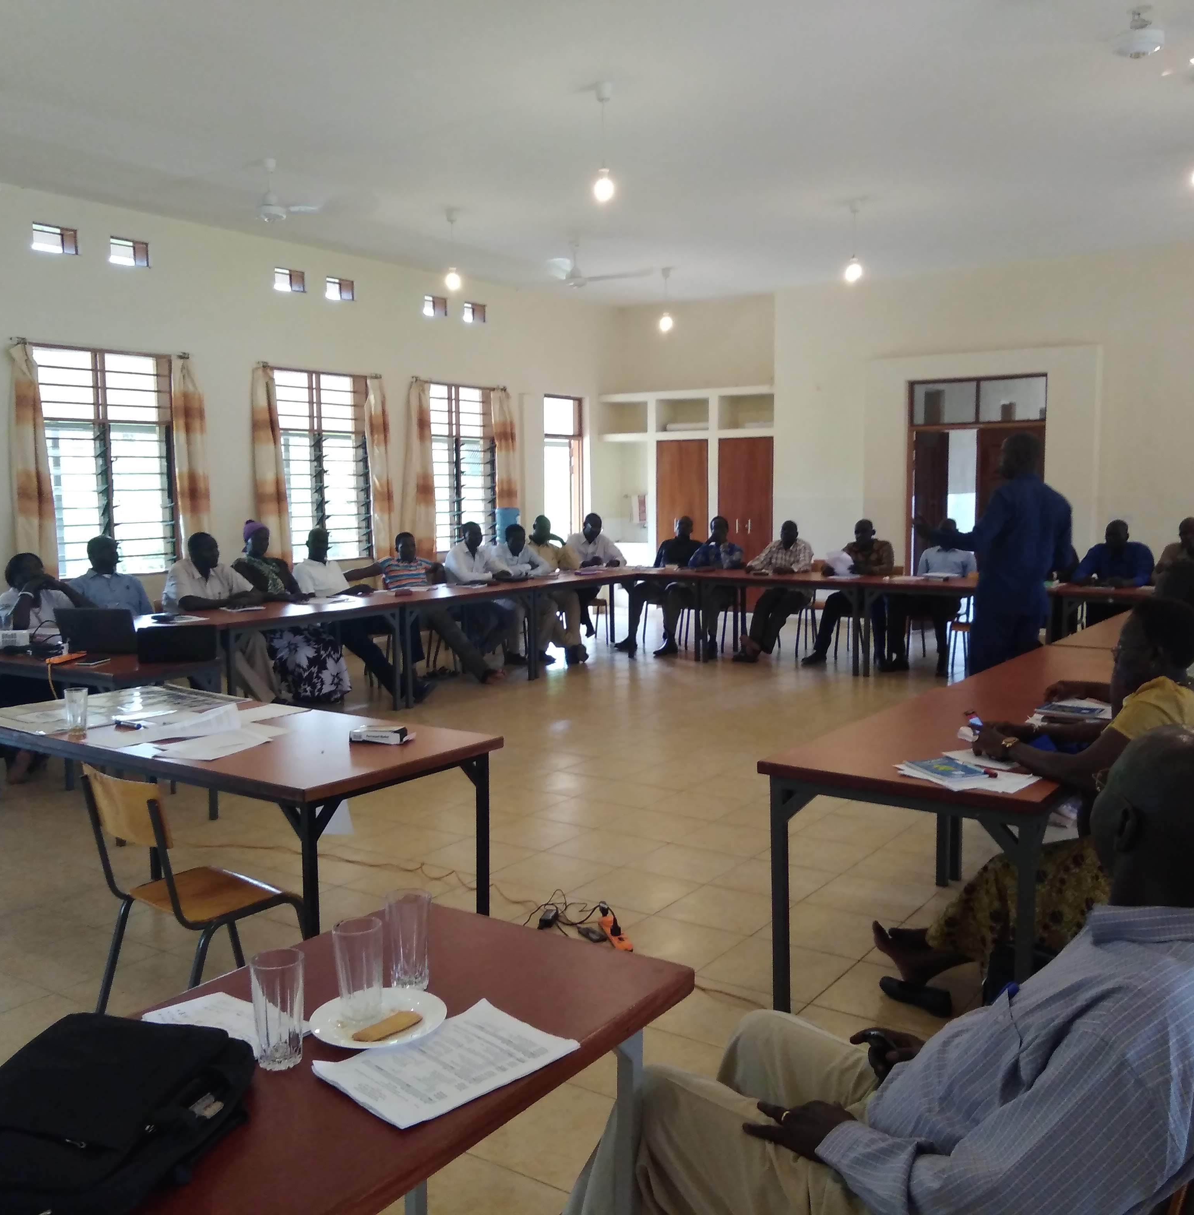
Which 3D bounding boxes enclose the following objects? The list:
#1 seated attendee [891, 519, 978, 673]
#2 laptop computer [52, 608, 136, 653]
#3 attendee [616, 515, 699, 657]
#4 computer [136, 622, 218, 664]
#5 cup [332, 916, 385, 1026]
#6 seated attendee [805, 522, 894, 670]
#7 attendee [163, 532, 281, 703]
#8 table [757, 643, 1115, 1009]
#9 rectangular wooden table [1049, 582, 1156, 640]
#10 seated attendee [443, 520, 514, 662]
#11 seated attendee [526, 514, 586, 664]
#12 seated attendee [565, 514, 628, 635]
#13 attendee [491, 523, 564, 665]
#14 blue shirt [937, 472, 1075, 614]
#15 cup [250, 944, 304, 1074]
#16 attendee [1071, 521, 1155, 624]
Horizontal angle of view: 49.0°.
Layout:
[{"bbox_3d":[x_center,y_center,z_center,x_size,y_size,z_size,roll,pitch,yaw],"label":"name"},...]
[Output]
[{"bbox_3d":[2.803,-0.117,10.750,0.560,1.230,0.900,3,6,33],"label":"seated attendee"},{"bbox_3d":[-2.265,0.102,6.107,0.350,0.205,0.330,1,5,11],"label":"laptop computer"},{"bbox_3d":[0.621,-0.234,12.137,0.660,1.230,0.900,4,7,40],"label":"attendee"},{"bbox_3d":[-1.917,0.145,5.939,0.340,0.180,0.240,-3,6,-28],"label":"computer"},{"bbox_3d":[-0.337,0.520,1.872,0.071,0.136,0.071,-1,5,0],"label":"cup"},{"bbox_3d":[2.177,-0.145,11.037,0.620,1.210,0.820,3,6,36],"label":"seated attendee"},{"bbox_3d":[-2.464,0.110,8.628,0.780,1.220,0.660,3,6,36],"label":"attendee"},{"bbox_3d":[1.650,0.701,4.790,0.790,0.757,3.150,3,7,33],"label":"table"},{"bbox_3d":[4.047,0.260,9.009,1.500,0.745,0.770,3,6,36],"label":"rectangular wooden table"},{"bbox_3d":[-0.975,-0.123,11.024,0.760,1.220,0.580,3,6,36],"label":"seated attendee"},{"bbox_3d":[-0.453,-0.191,11.891,0.540,1.260,0.820,-3,6,-29],"label":"seated attendee"},{"bbox_3d":[0.003,-0.306,13.059,0.580,1.270,0.750,0,5,4],"label":"seated attendee"},{"bbox_3d":[-0.716,-0.138,11.662,0.540,1.200,0.720,-4,6,-34],"label":"attendee"},{"bbox_3d":[2.111,-0.335,6.800,0.660,0.720,0.500,-3,6,-30],"label":"blue shirt"},{"bbox_3d":[-0.407,0.514,1.670,0.069,0.136,0.069,-2,5,-11],"label":"cup"},{"bbox_3d":[3.855,-0.049,9.784,0.580,1.220,0.800,3,6,36],"label":"attendee"}]

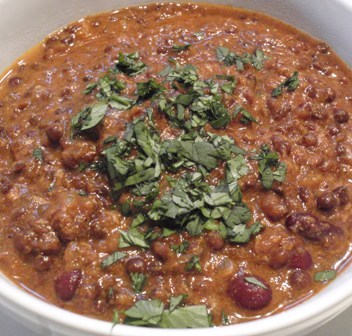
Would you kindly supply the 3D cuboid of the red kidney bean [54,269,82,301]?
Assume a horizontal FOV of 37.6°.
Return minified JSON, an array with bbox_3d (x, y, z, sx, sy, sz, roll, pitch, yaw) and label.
[{"bbox_3d":[-0.036,0.039,0.173,0.007,0.006,0.011,19,56,17],"label":"red kidney bean"}]

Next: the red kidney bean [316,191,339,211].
[{"bbox_3d":[0.055,0.012,0.189,0.008,0.007,0.007,-2,52,2],"label":"red kidney bean"}]

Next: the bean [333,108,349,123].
[{"bbox_3d":[0.068,-0.022,0.214,0.006,0.006,0.006,-2,52,2],"label":"bean"}]

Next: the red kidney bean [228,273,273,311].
[{"bbox_3d":[0.024,0.040,0.166,0.015,0.009,0.011,19,55,16],"label":"red kidney bean"}]

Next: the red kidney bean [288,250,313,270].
[{"bbox_3d":[0.041,0.031,0.172,0.010,0.007,0.008,0,52,2],"label":"red kidney bean"}]

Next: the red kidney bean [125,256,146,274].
[{"bbox_3d":[-0.013,0.033,0.172,0.008,0.006,0.007,5,53,6],"label":"red kidney bean"}]

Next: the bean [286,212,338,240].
[{"bbox_3d":[0.048,0.020,0.183,0.019,0.008,0.008,16,55,15],"label":"bean"}]

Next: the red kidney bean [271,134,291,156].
[{"bbox_3d":[0.041,-0.009,0.203,0.007,0.006,0.011,-24,55,-15],"label":"red kidney bean"}]

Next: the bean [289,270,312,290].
[{"bbox_3d":[0.041,0.037,0.170,0.008,0.006,0.007,-2,52,2],"label":"bean"}]

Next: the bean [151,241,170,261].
[{"bbox_3d":[-0.006,0.028,0.179,0.006,0.005,0.008,-36,59,-22],"label":"bean"}]

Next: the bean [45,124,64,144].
[{"bbox_3d":[-0.050,-0.014,0.215,0.007,0.007,0.007,-2,52,2],"label":"bean"}]

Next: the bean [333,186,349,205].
[{"bbox_3d":[0.059,0.010,0.187,0.006,0.006,0.008,32,60,24],"label":"bean"}]

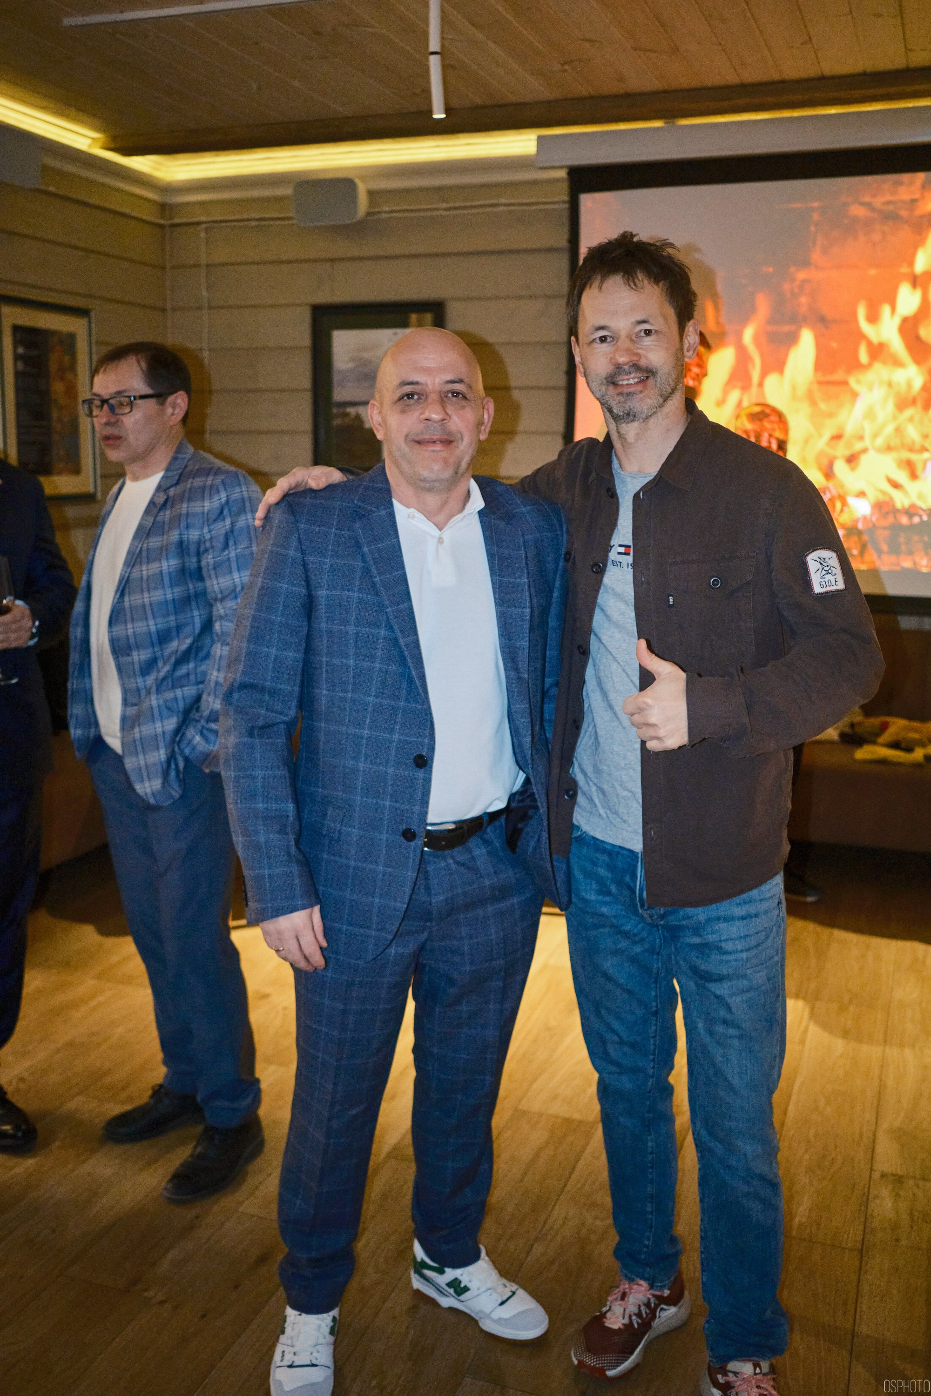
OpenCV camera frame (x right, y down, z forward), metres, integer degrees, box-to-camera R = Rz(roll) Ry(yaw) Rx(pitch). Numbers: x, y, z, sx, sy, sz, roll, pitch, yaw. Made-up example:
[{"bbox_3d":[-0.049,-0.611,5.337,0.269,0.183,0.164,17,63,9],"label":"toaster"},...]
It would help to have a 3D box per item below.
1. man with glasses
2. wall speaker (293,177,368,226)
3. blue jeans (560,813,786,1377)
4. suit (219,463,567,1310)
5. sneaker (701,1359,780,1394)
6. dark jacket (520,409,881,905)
[{"bbox_3d":[-0.621,0.140,2.842,0.370,1.710,0.480,-7,13,-37],"label":"man with glasses"},{"bbox_3d":[-0.541,-1.993,5.450,0.280,0.175,0.150,4,11,20],"label":"wall speaker"},{"bbox_3d":[0.340,0.593,2.232,0.370,0.970,0.340,3,11,13],"label":"blue jeans"},{"bbox_3d":[-0.115,0.344,2.238,0.540,1.430,0.360,-1,10,-10],"label":"suit"},{"bbox_3d":[0.455,1.095,2.110,0.110,0.120,0.295,-1,10,-10],"label":"sneaker"},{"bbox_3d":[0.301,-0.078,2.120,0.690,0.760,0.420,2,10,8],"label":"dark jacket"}]

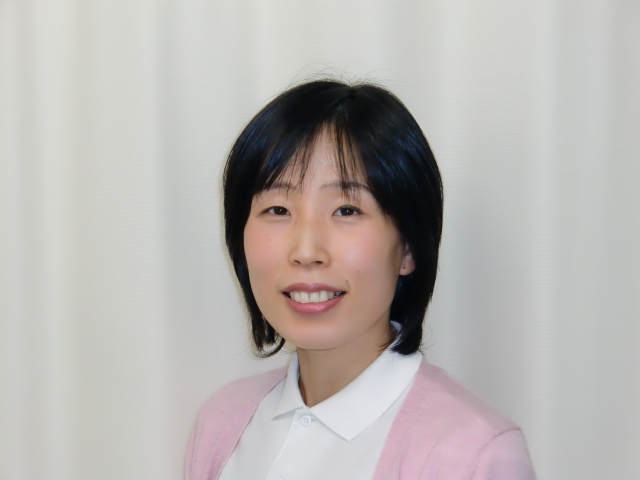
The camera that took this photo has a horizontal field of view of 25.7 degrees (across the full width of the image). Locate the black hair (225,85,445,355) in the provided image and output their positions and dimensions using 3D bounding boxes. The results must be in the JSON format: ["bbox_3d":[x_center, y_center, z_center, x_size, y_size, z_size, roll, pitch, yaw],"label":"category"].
[{"bbox_3d":[0.013,-0.020,1.285,0.195,0.250,0.210,0,0,18],"label":"black hair"}]

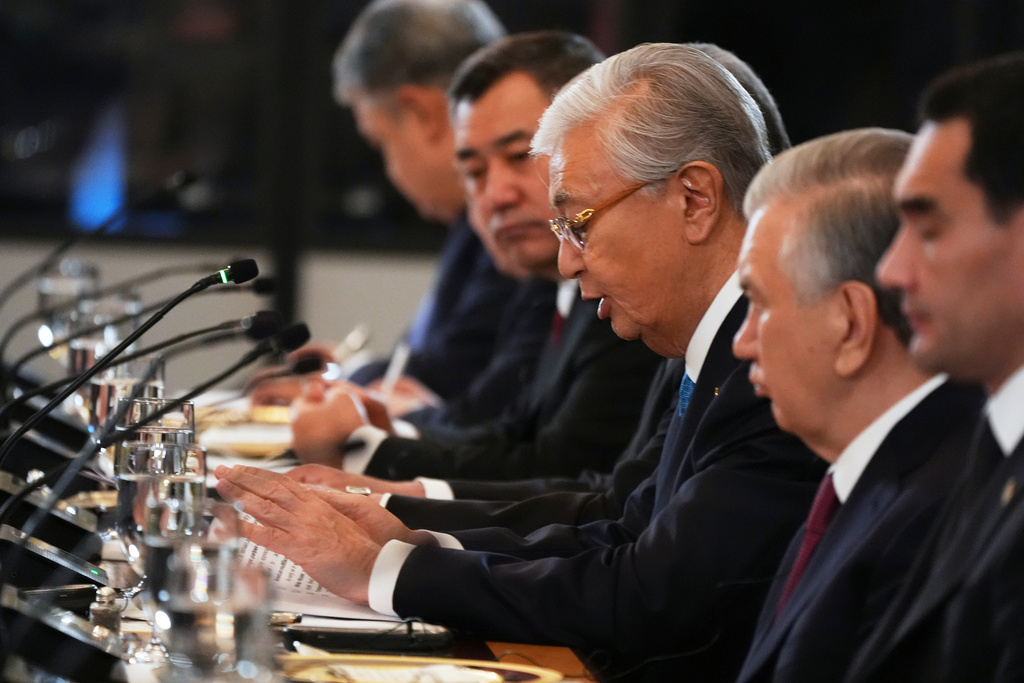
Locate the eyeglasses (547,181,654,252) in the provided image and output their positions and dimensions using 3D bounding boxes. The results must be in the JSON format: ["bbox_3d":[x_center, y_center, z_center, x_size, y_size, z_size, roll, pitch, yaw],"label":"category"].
[{"bbox_3d":[0.113,-0.130,8.500,0.140,0.045,0.140,-25,2,-8],"label":"eyeglasses"}]

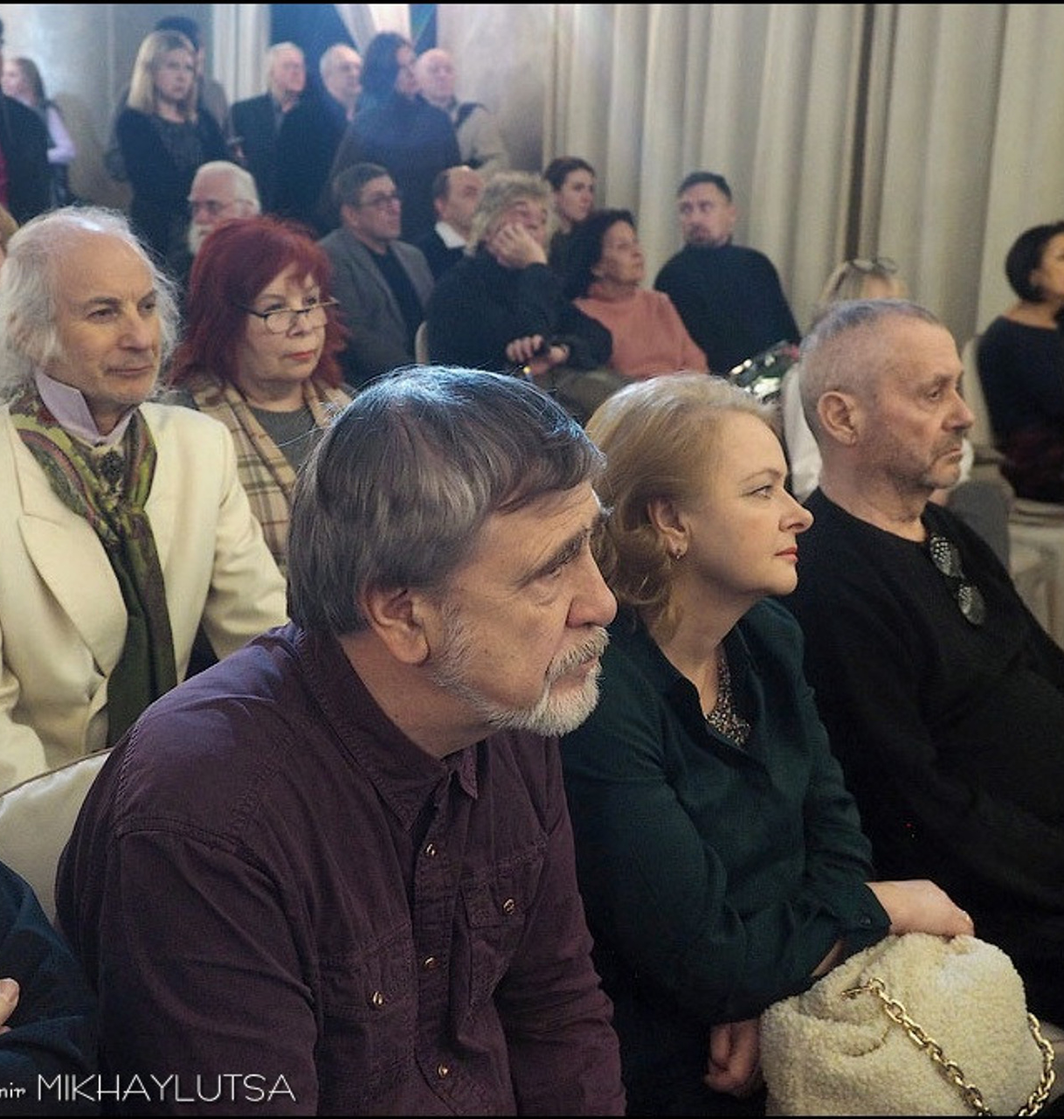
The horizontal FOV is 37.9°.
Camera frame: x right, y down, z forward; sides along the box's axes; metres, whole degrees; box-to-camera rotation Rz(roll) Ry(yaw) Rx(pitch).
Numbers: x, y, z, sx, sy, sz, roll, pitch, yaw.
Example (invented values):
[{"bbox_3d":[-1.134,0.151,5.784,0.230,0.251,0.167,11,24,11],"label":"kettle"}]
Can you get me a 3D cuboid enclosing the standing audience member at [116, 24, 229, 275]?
[{"bbox_3d":[-1.219,-0.936,5.360,0.470,1.690,0.320,-6,18,-27],"label":"standing audience member"}]

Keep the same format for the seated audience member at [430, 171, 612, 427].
[{"bbox_3d":[0.010,-0.432,4.400,0.540,1.280,0.740,-13,22,-43],"label":"seated audience member"}]

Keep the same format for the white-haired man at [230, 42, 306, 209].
[{"bbox_3d":[-1.122,-1.440,7.070,0.520,1.750,0.330,-10,20,-36],"label":"white-haired man"}]

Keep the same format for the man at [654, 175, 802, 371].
[{"bbox_3d":[0.574,-0.601,5.083,0.560,1.290,0.750,4,16,8],"label":"man"}]

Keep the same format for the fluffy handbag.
[{"bbox_3d":[0.380,0.497,1.580,0.290,0.230,0.150,4,16,5],"label":"fluffy handbag"}]

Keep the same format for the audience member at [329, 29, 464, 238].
[{"bbox_3d":[-0.547,-1.135,6.034,0.360,1.740,0.500,5,16,12],"label":"audience member"}]

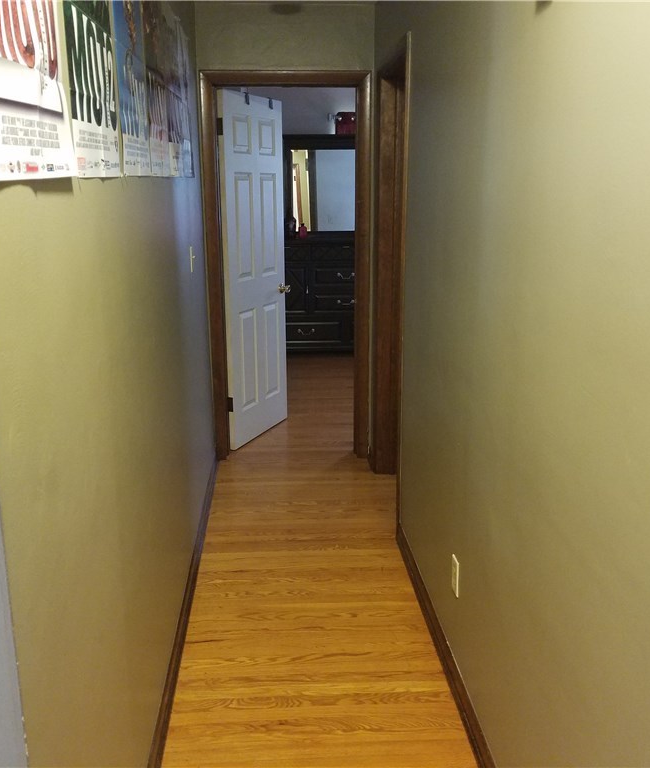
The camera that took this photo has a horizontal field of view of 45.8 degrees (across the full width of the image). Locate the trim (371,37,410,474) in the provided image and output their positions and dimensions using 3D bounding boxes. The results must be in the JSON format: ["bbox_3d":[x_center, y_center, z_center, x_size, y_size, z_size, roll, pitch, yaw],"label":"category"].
[{"bbox_3d":[0.356,-0.440,3.678,0.140,2.127,0.898,-1,14,-4],"label":"trim"}]

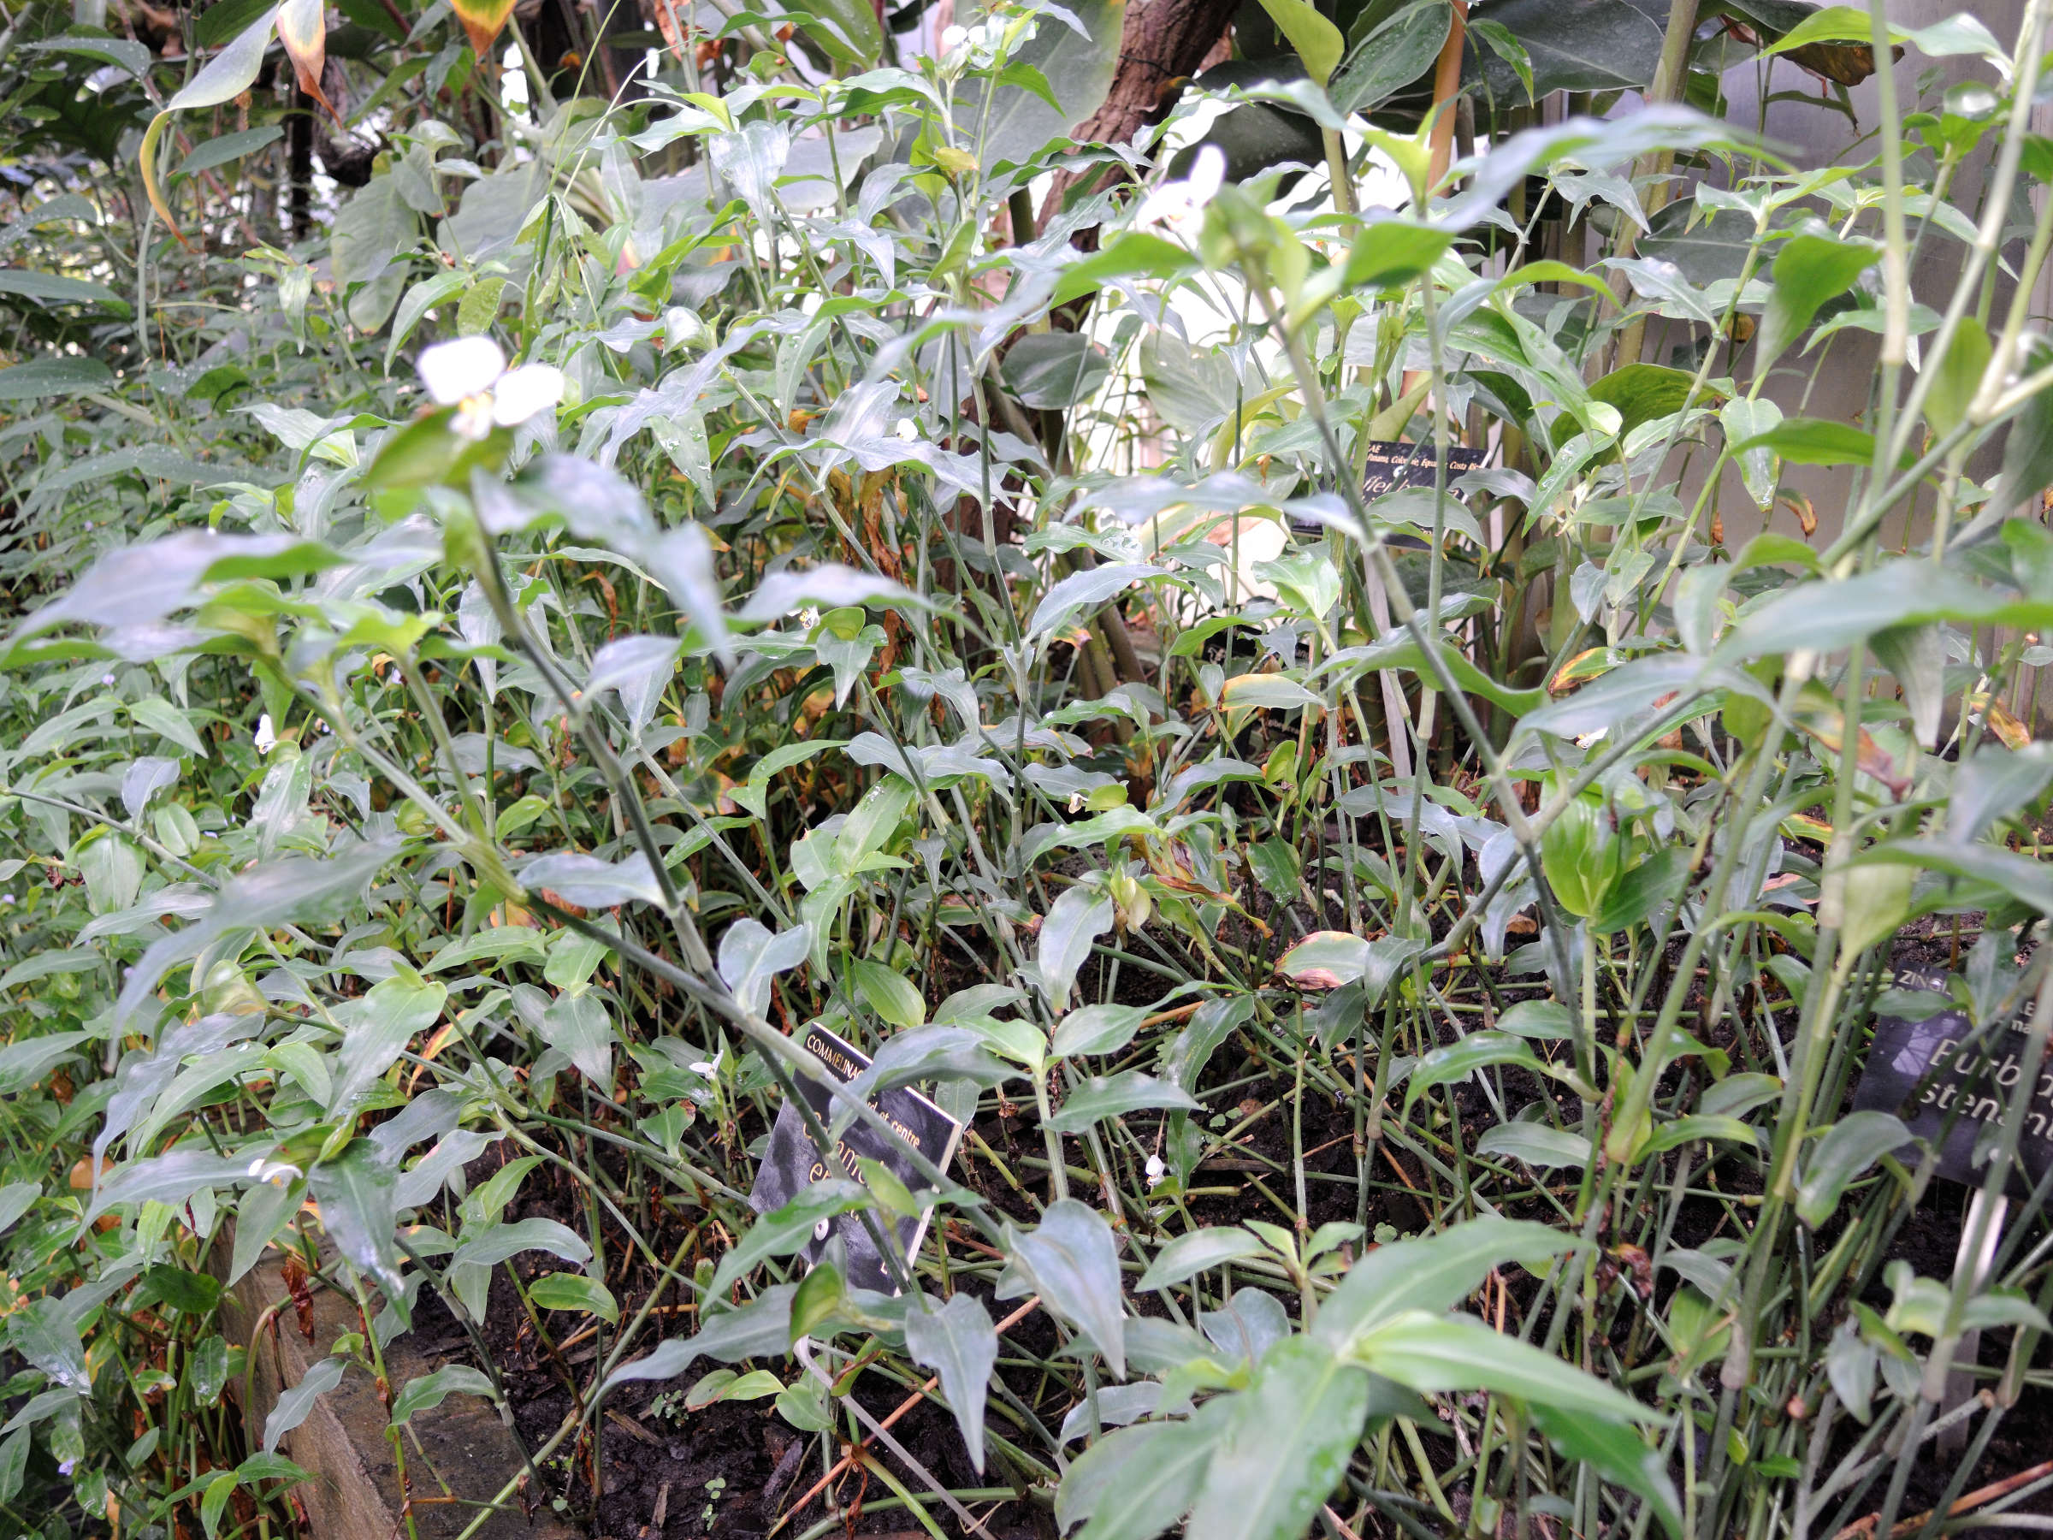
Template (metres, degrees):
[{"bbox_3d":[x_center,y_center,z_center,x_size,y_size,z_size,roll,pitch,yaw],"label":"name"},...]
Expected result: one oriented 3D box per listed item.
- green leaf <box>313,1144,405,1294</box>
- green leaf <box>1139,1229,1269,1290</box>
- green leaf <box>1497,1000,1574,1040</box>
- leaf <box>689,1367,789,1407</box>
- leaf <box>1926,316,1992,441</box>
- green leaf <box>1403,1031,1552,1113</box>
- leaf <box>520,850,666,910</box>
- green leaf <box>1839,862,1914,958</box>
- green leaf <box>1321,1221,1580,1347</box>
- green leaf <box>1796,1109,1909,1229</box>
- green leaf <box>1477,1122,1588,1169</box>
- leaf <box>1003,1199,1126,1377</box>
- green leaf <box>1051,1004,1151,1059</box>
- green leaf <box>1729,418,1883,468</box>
[{"bbox_3d":[-0.241,0.164,0.599,0.029,0.062,0.014,-24,-18,-9],"label":"green leaf"},{"bbox_3d":[0.078,0.215,0.728,0.059,0.011,0.024,-15,42,-12],"label":"green leaf"},{"bbox_3d":[0.263,0.129,0.850,0.058,0.012,0.023,10,33,-20],"label":"green leaf"},{"bbox_3d":[-0.126,0.266,0.717,0.042,0.009,0.017,-14,41,-18],"label":"leaf"},{"bbox_3d":[0.343,-0.143,0.610,0.026,0.057,0.015,24,-21,-10],"label":"leaf"},{"bbox_3d":[0.203,0.136,0.750,0.074,0.028,0.022,-9,32,-16],"label":"green leaf"},{"bbox_3d":[-0.159,0.041,0.610,0.056,0.010,0.024,6,48,12],"label":"leaf"},{"bbox_3d":[0.291,0.047,0.570,0.048,0.023,0.014,-56,13,-25],"label":"green leaf"},{"bbox_3d":[0.146,0.175,0.575,0.108,0.017,0.028,-14,38,-22],"label":"green leaf"},{"bbox_3d":[0.303,0.146,0.610,0.067,0.017,0.021,-25,39,-27],"label":"green leaf"},{"bbox_3d":[0.242,0.179,0.790,0.067,0.012,0.024,10,38,-17],"label":"green leaf"},{"bbox_3d":[0.014,0.187,0.599,0.033,0.069,0.016,-28,-18,-9],"label":"leaf"},{"bbox_3d":[0.036,0.123,0.781,0.050,0.011,0.024,-16,40,-23],"label":"green leaf"},{"bbox_3d":[0.237,-0.099,0.503,0.050,0.022,0.010,-5,58,9],"label":"green leaf"}]

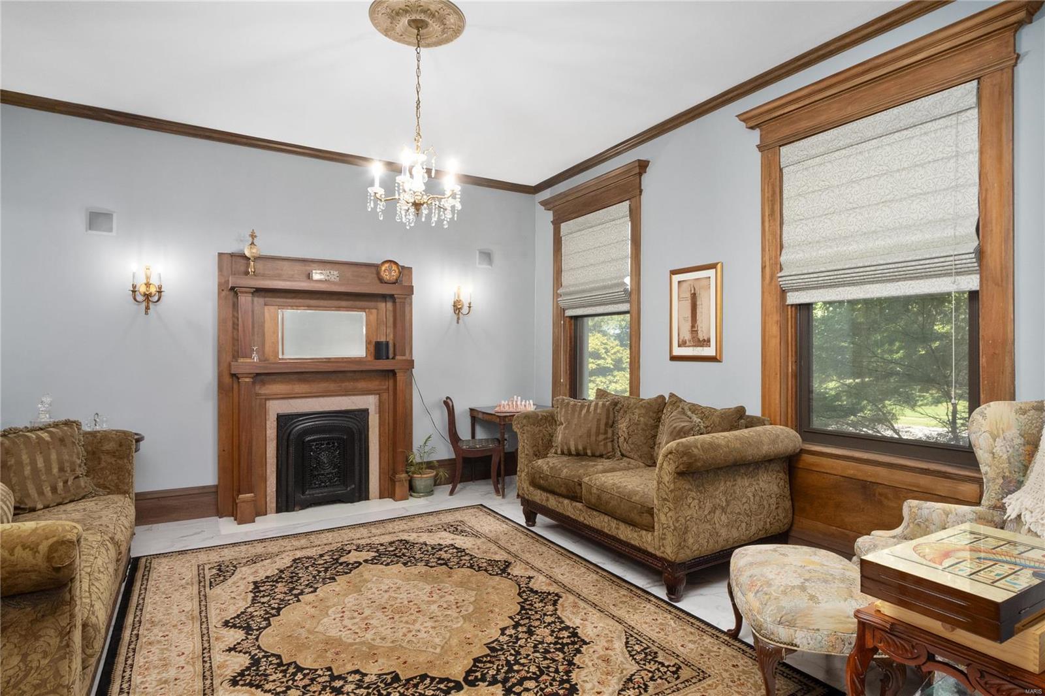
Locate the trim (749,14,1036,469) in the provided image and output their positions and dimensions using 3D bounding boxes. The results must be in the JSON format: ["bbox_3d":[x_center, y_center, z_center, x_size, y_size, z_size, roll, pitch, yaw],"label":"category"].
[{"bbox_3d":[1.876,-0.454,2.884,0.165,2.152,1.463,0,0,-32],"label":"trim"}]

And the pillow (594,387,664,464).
[{"bbox_3d":[0.762,0.561,3.866,0.210,0.520,0.570,21,-13,-36],"label":"pillow"}]

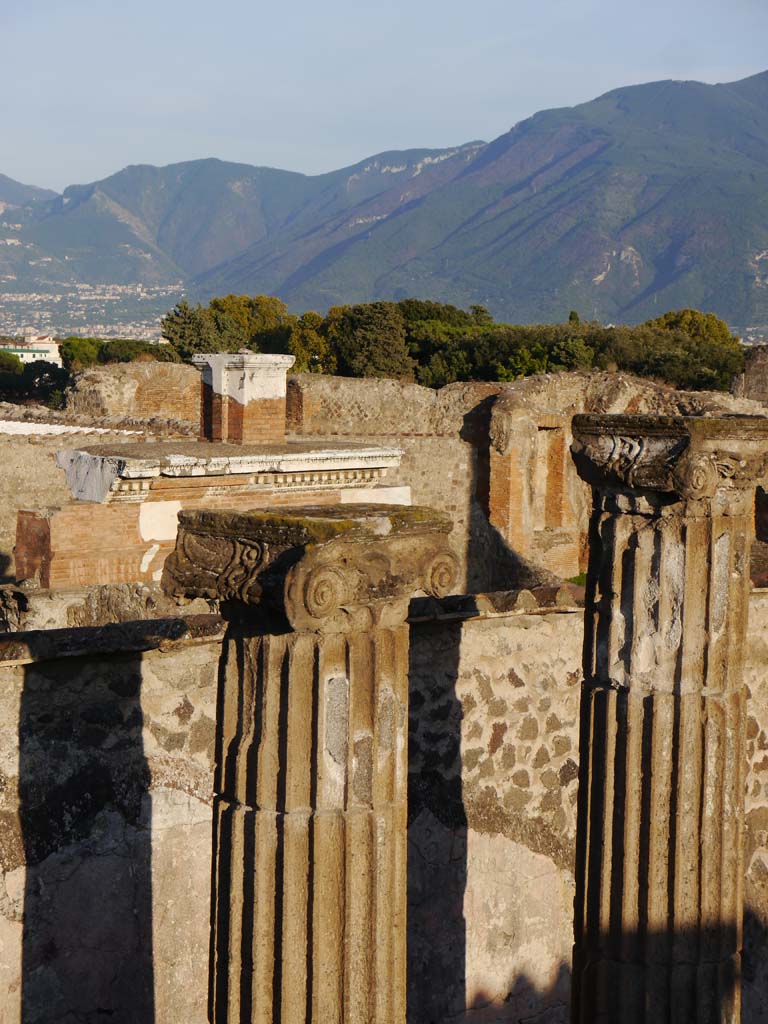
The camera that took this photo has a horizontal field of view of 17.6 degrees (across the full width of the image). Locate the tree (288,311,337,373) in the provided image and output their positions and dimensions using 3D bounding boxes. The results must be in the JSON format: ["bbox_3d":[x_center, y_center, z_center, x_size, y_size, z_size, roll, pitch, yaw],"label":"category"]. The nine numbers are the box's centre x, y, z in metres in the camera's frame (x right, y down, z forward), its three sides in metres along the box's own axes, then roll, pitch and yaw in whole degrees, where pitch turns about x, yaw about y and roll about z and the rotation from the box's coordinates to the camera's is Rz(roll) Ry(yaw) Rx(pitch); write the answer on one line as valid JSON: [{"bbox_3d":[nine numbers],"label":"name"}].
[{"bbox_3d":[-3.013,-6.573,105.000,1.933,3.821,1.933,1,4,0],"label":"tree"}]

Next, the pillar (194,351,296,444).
[{"bbox_3d":[-1.339,-1.107,24.000,0.651,0.872,0.749,-3,5,-42],"label":"pillar"}]

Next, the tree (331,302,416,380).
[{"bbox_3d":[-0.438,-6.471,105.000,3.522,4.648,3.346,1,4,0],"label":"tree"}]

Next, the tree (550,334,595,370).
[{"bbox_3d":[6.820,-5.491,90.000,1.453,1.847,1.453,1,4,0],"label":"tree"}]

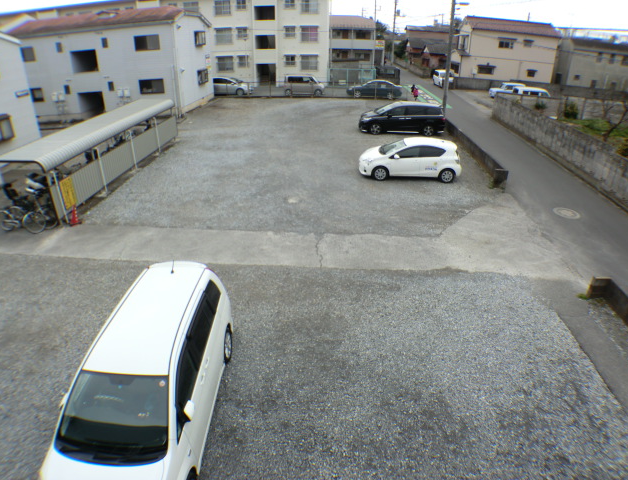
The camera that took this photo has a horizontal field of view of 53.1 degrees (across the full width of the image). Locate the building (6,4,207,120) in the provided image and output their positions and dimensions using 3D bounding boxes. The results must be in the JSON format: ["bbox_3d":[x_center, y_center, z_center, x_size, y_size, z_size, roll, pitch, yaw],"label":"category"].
[{"bbox_3d":[-14.388,-13.300,46.500,11.700,7.100,11.000,1,19,3],"label":"building"}]

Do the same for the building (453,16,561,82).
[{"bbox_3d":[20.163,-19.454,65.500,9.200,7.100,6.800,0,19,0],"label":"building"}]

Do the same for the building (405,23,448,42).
[{"bbox_3d":[19.814,-33.261,106.000,8.800,6.200,7.500,0,19,0],"label":"building"}]

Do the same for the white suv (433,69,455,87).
[{"bbox_3d":[13.236,-16.517,64.000,1.550,1.700,3.450,-2,19,-6],"label":"white suv"}]

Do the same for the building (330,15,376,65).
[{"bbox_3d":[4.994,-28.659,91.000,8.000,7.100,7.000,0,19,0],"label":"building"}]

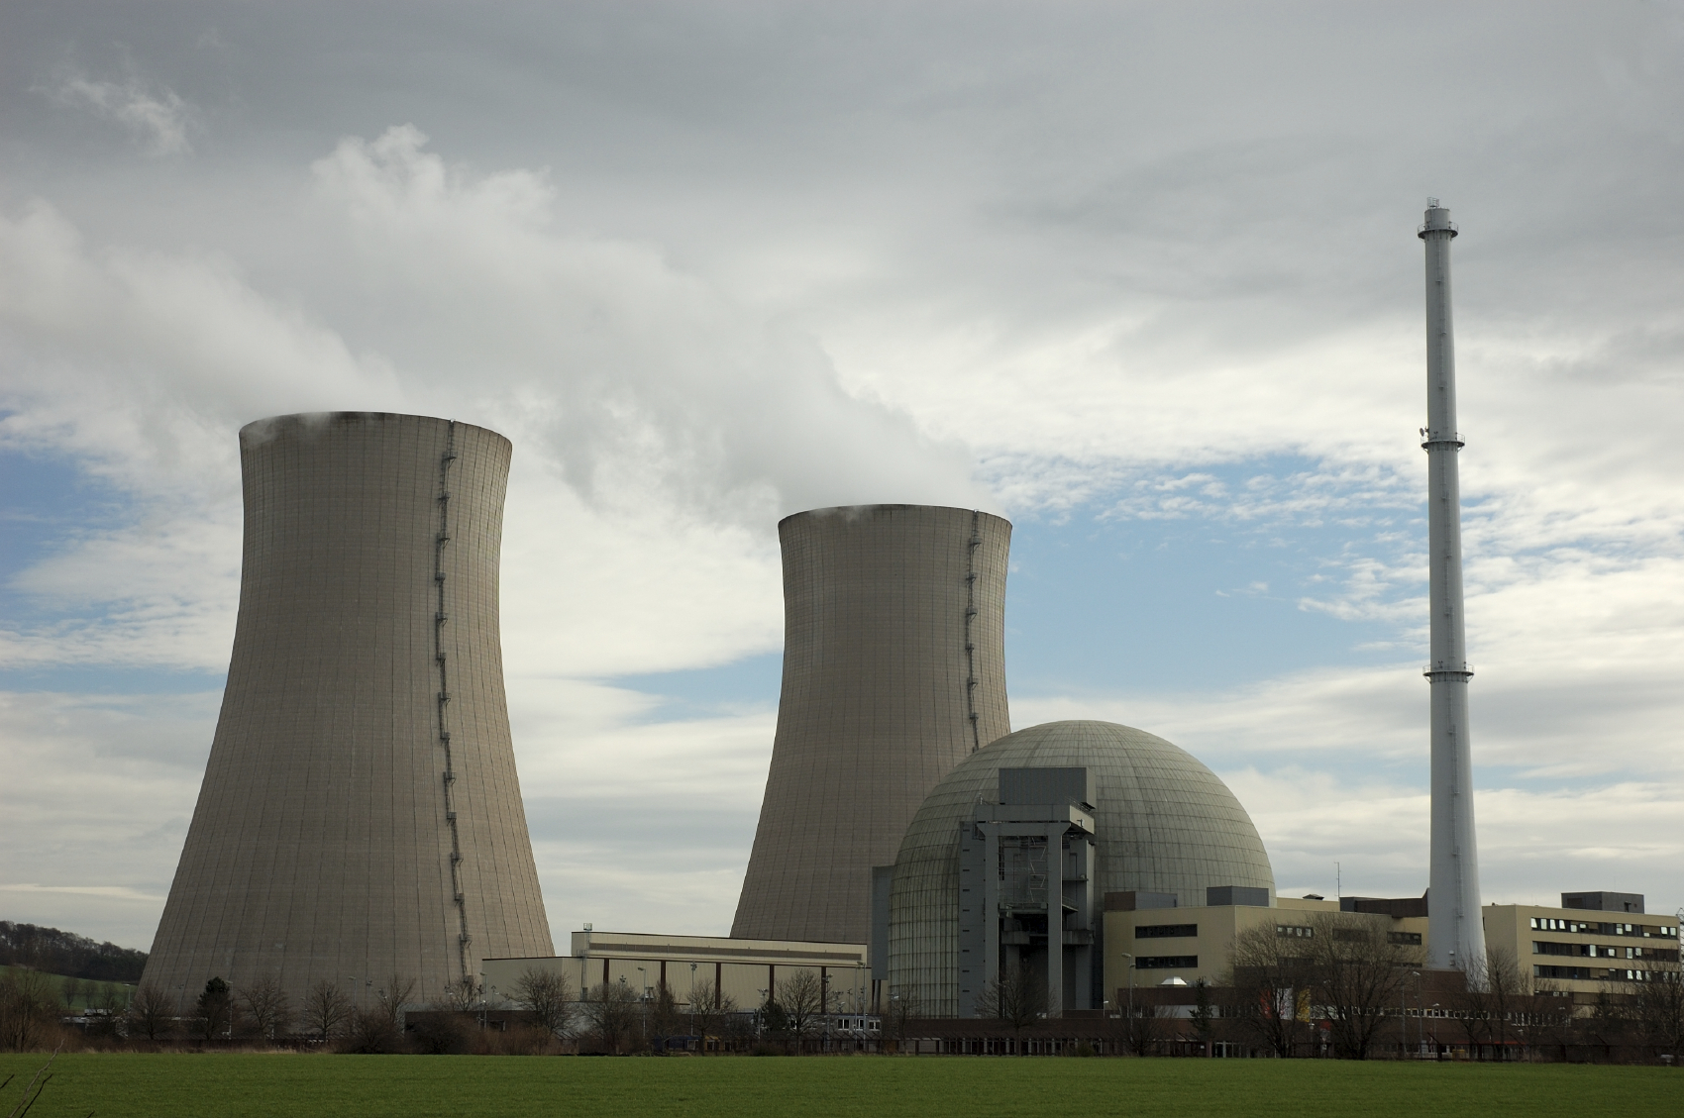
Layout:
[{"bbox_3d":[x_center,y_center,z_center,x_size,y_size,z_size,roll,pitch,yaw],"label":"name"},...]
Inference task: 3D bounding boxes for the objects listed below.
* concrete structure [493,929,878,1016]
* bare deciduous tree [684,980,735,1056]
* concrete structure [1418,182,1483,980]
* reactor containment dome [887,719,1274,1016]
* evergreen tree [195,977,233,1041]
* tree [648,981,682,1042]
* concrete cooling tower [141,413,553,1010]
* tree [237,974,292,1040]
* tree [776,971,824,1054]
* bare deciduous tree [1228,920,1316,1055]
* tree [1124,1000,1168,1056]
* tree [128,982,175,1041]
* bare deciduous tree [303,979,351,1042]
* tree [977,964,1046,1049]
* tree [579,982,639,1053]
[{"bbox_3d":[-31.010,87.310,559.110,78.000,22.500,30.000,8,-13,-37],"label":"concrete structure"},{"bbox_3d":[-17.510,61.240,375.020,6.550,10.250,6.550,1,-10,-3],"label":"bare deciduous tree"},{"bbox_3d":[106.160,10.630,490.590,10.300,151.810,10.300,-2,-10,12],"label":"concrete structure"},{"bbox_3d":[40.830,56.310,478.130,66.000,57.200,66.000,1,-10,0],"label":"reactor containment dome"},{"bbox_3d":[-106.180,76.470,473.710,6.100,11.190,6.100,3,-10,-12],"label":"evergreen tree"},{"bbox_3d":[-25.770,66.510,409.610,4.710,9.680,4.710,1,-10,-3],"label":"tree"},{"bbox_3d":[-112.680,42.690,661.740,103.000,144.000,103.000,1,-10,0],"label":"concrete cooling tower"},{"bbox_3d":[-91.540,71.800,444.090,9.100,11.900,9.100,1,-10,0],"label":"tree"},{"bbox_3d":[-5.070,54.910,337.580,5.900,10.400,5.900,1,-10,0],"label":"tree"},{"bbox_3d":[43.360,43.600,283.800,8.880,13.700,8.880,-1,-10,9],"label":"bare deciduous tree"},{"bbox_3d":[32.160,50.190,297.870,4.700,6.800,4.700,1,-10,0],"label":"tree"},{"bbox_3d":[-114.070,75.500,463.700,8.200,10.900,8.200,1,-10,0],"label":"tree"},{"bbox_3d":[-83.430,73.500,453.970,7.520,10.720,7.520,2,-10,-10],"label":"bare deciduous tree"},{"bbox_3d":[19.010,50.800,313.980,7.900,10.900,7.900,1,-10,0],"label":"tree"},{"bbox_3d":[-32.470,63.740,389.780,8.250,10.110,8.250,1,-10,-5],"label":"tree"}]

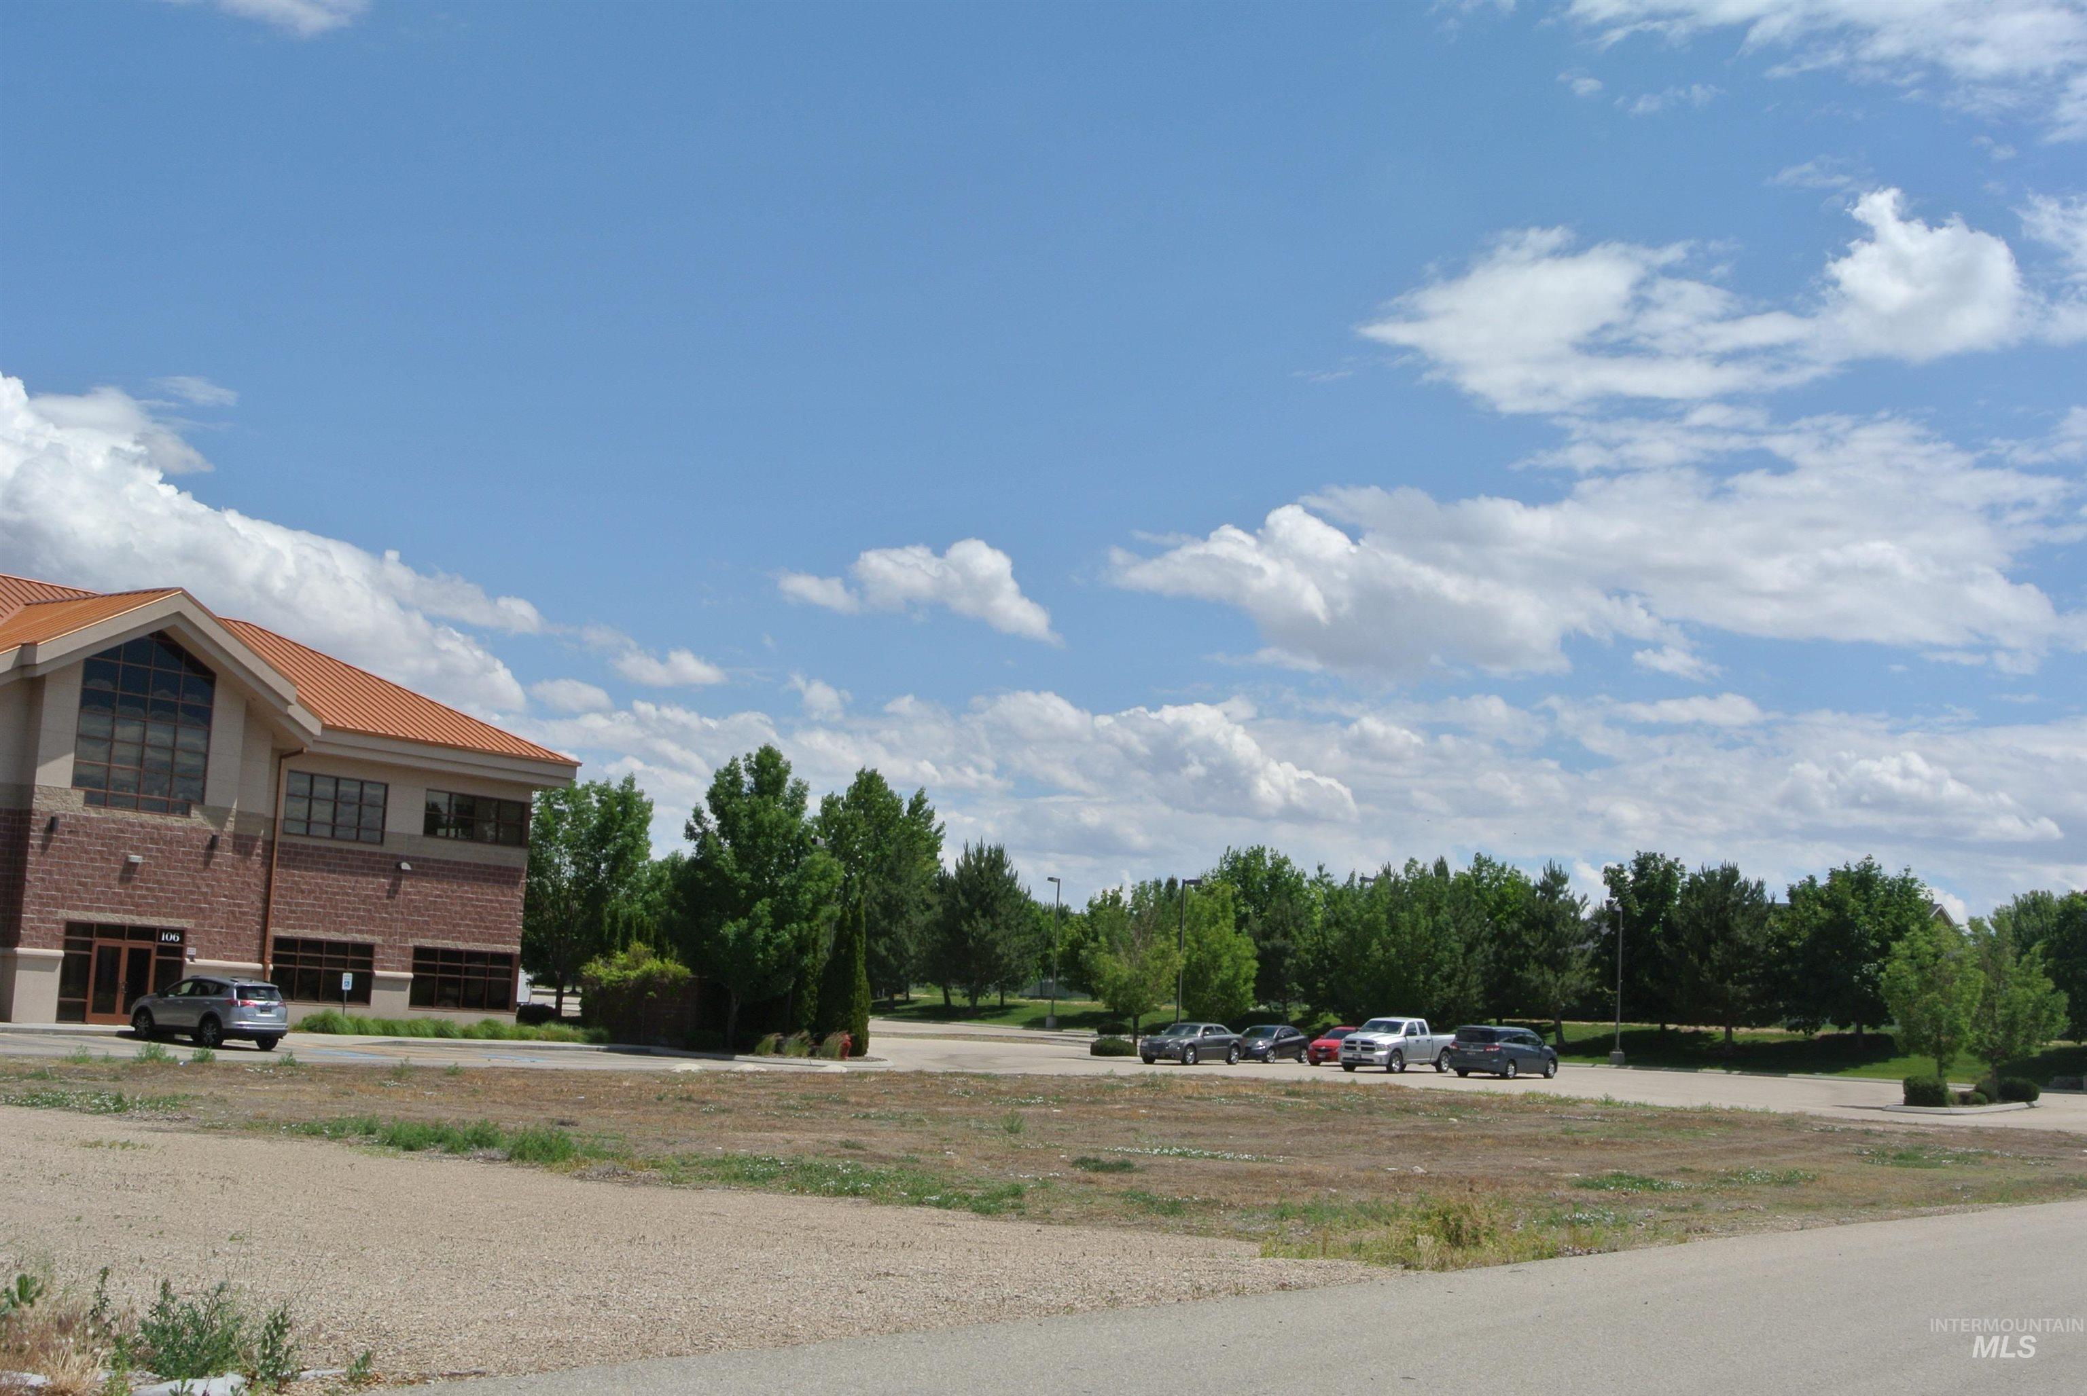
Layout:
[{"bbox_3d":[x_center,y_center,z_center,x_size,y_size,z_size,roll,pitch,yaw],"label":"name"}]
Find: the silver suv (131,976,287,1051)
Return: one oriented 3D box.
[{"bbox_3d":[-20.407,7.676,59.676,4.600,1.700,1.850,-2,-9,35],"label":"silver suv"}]

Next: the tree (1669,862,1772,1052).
[{"bbox_3d":[33.033,12.651,119.000,4.878,9.137,4.878,1,-8,16],"label":"tree"}]

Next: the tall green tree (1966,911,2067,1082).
[{"bbox_3d":[28.176,8.980,70.500,2.843,5.367,2.843,0,-8,22],"label":"tall green tree"}]

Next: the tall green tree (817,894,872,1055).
[{"bbox_3d":[-6.473,9.059,79.000,1.797,5.124,1.707,3,-7,0],"label":"tall green tree"}]

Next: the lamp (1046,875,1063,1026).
[{"bbox_3d":[0.541,15.753,151.284,0.500,9.471,1.300,-3,-9,38],"label":"lamp"}]

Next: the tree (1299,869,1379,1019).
[{"bbox_3d":[18.110,15.295,150.000,5.268,9.528,5.268,3,-7,0],"label":"tree"}]

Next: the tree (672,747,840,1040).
[{"bbox_3d":[-9.215,6.456,78.500,5.314,9.769,5.314,4,-8,-6],"label":"tree"}]

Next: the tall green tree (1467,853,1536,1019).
[{"bbox_3d":[24.161,12.765,129.000,3.920,9.051,3.920,1,-8,11],"label":"tall green tree"}]

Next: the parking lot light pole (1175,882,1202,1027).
[{"bbox_3d":[8.459,15.140,142.394,1.400,9.290,0.500,-1,-8,25],"label":"parking lot light pole"}]

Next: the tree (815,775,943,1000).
[{"bbox_3d":[-11.226,12.897,167.000,8.713,15.744,8.713,3,-7,0],"label":"tree"}]

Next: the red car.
[{"bbox_3d":[11.585,13.058,91.154,1.800,1.470,4.600,-2,-9,35],"label":"red car"}]

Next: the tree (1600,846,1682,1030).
[{"bbox_3d":[35.595,14.494,145.000,5.140,10.762,5.140,3,-7,0],"label":"tree"}]

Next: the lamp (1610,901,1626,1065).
[{"bbox_3d":[30.881,15.197,131.279,0.550,9.012,1.250,-3,-9,38],"label":"lamp"}]

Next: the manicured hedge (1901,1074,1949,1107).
[{"bbox_3d":[23.258,10.383,64.300,1.257,0.809,1.257,0,-8,20],"label":"manicured hedge"}]

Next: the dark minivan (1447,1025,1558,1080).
[{"bbox_3d":[16.457,12.581,86.685,1.970,1.840,5.100,-3,-9,37],"label":"dark minivan"}]

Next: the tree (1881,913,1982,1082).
[{"bbox_3d":[24.038,8.385,66.000,2.661,5.068,2.661,0,-8,20],"label":"tree"}]

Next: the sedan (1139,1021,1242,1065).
[{"bbox_3d":[5.555,12.827,90.307,1.880,1.480,5.000,-2,-9,36],"label":"sedan"}]

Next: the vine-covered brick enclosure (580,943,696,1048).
[{"bbox_3d":[-12.901,9.433,77.300,2.984,3.256,2.449,-3,-9,38],"label":"vine-covered brick enclosure"}]

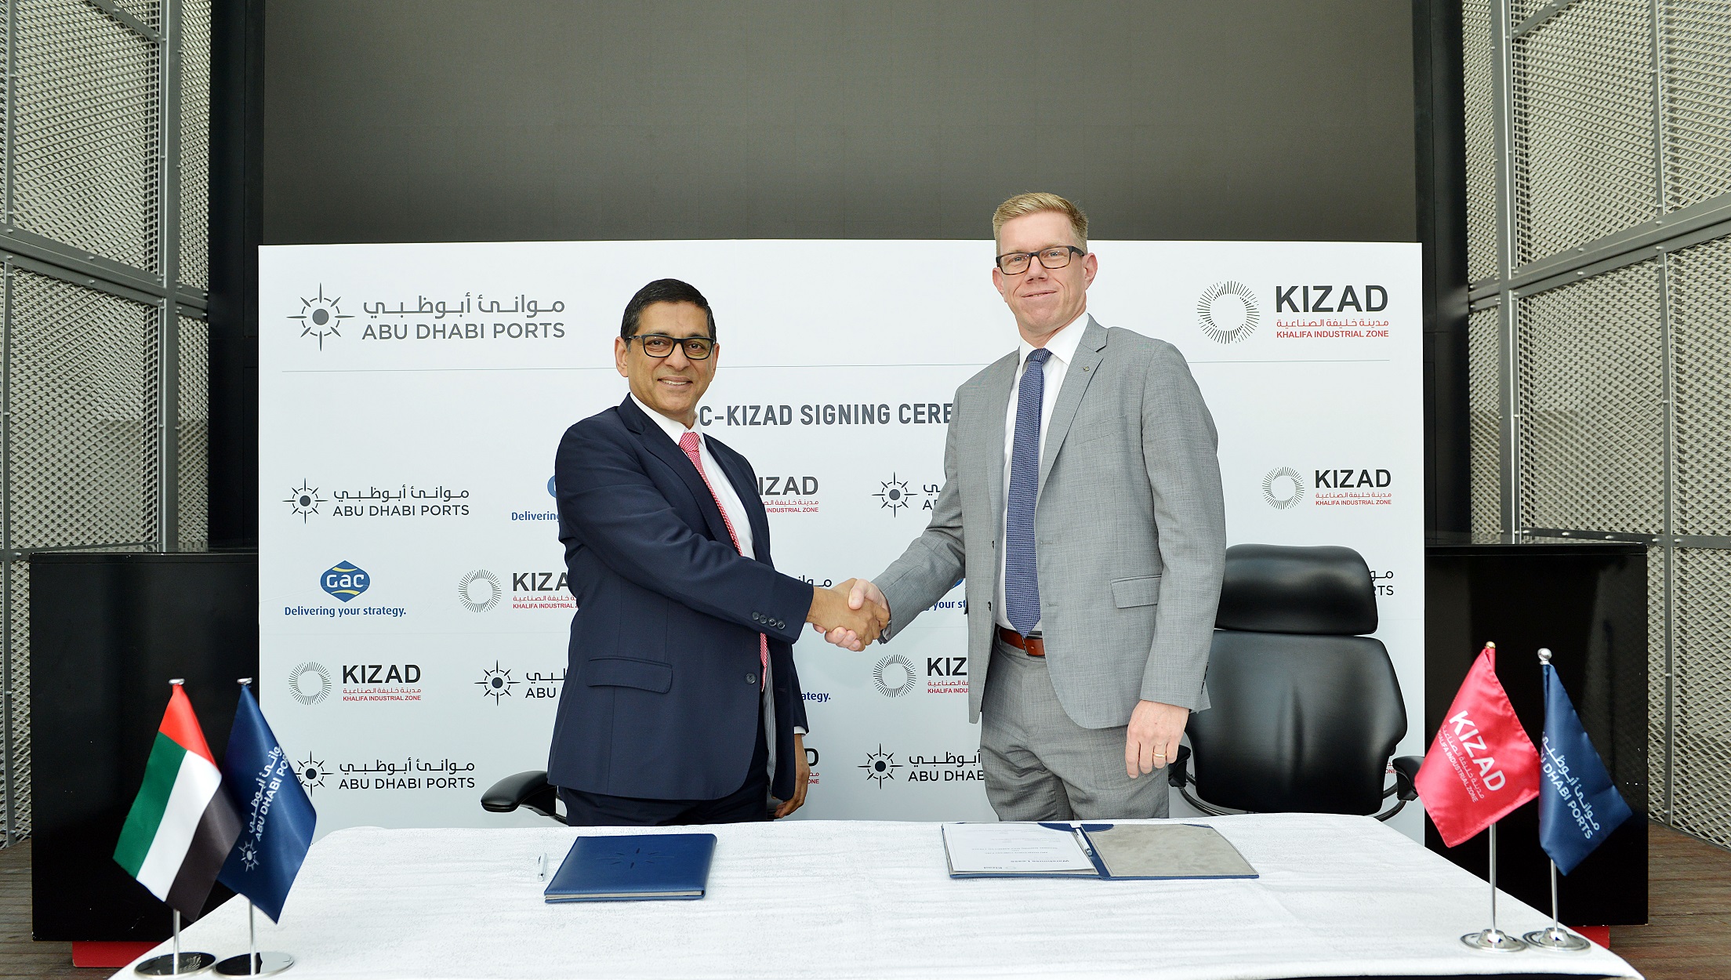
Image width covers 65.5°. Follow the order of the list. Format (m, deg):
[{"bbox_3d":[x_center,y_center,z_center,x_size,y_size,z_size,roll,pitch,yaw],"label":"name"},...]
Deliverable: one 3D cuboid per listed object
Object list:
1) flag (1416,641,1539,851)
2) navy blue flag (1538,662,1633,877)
[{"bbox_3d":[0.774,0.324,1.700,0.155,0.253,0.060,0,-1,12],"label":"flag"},{"bbox_3d":[0.917,0.356,1.715,0.118,0.272,0.060,0,-1,12],"label":"navy blue flag"}]

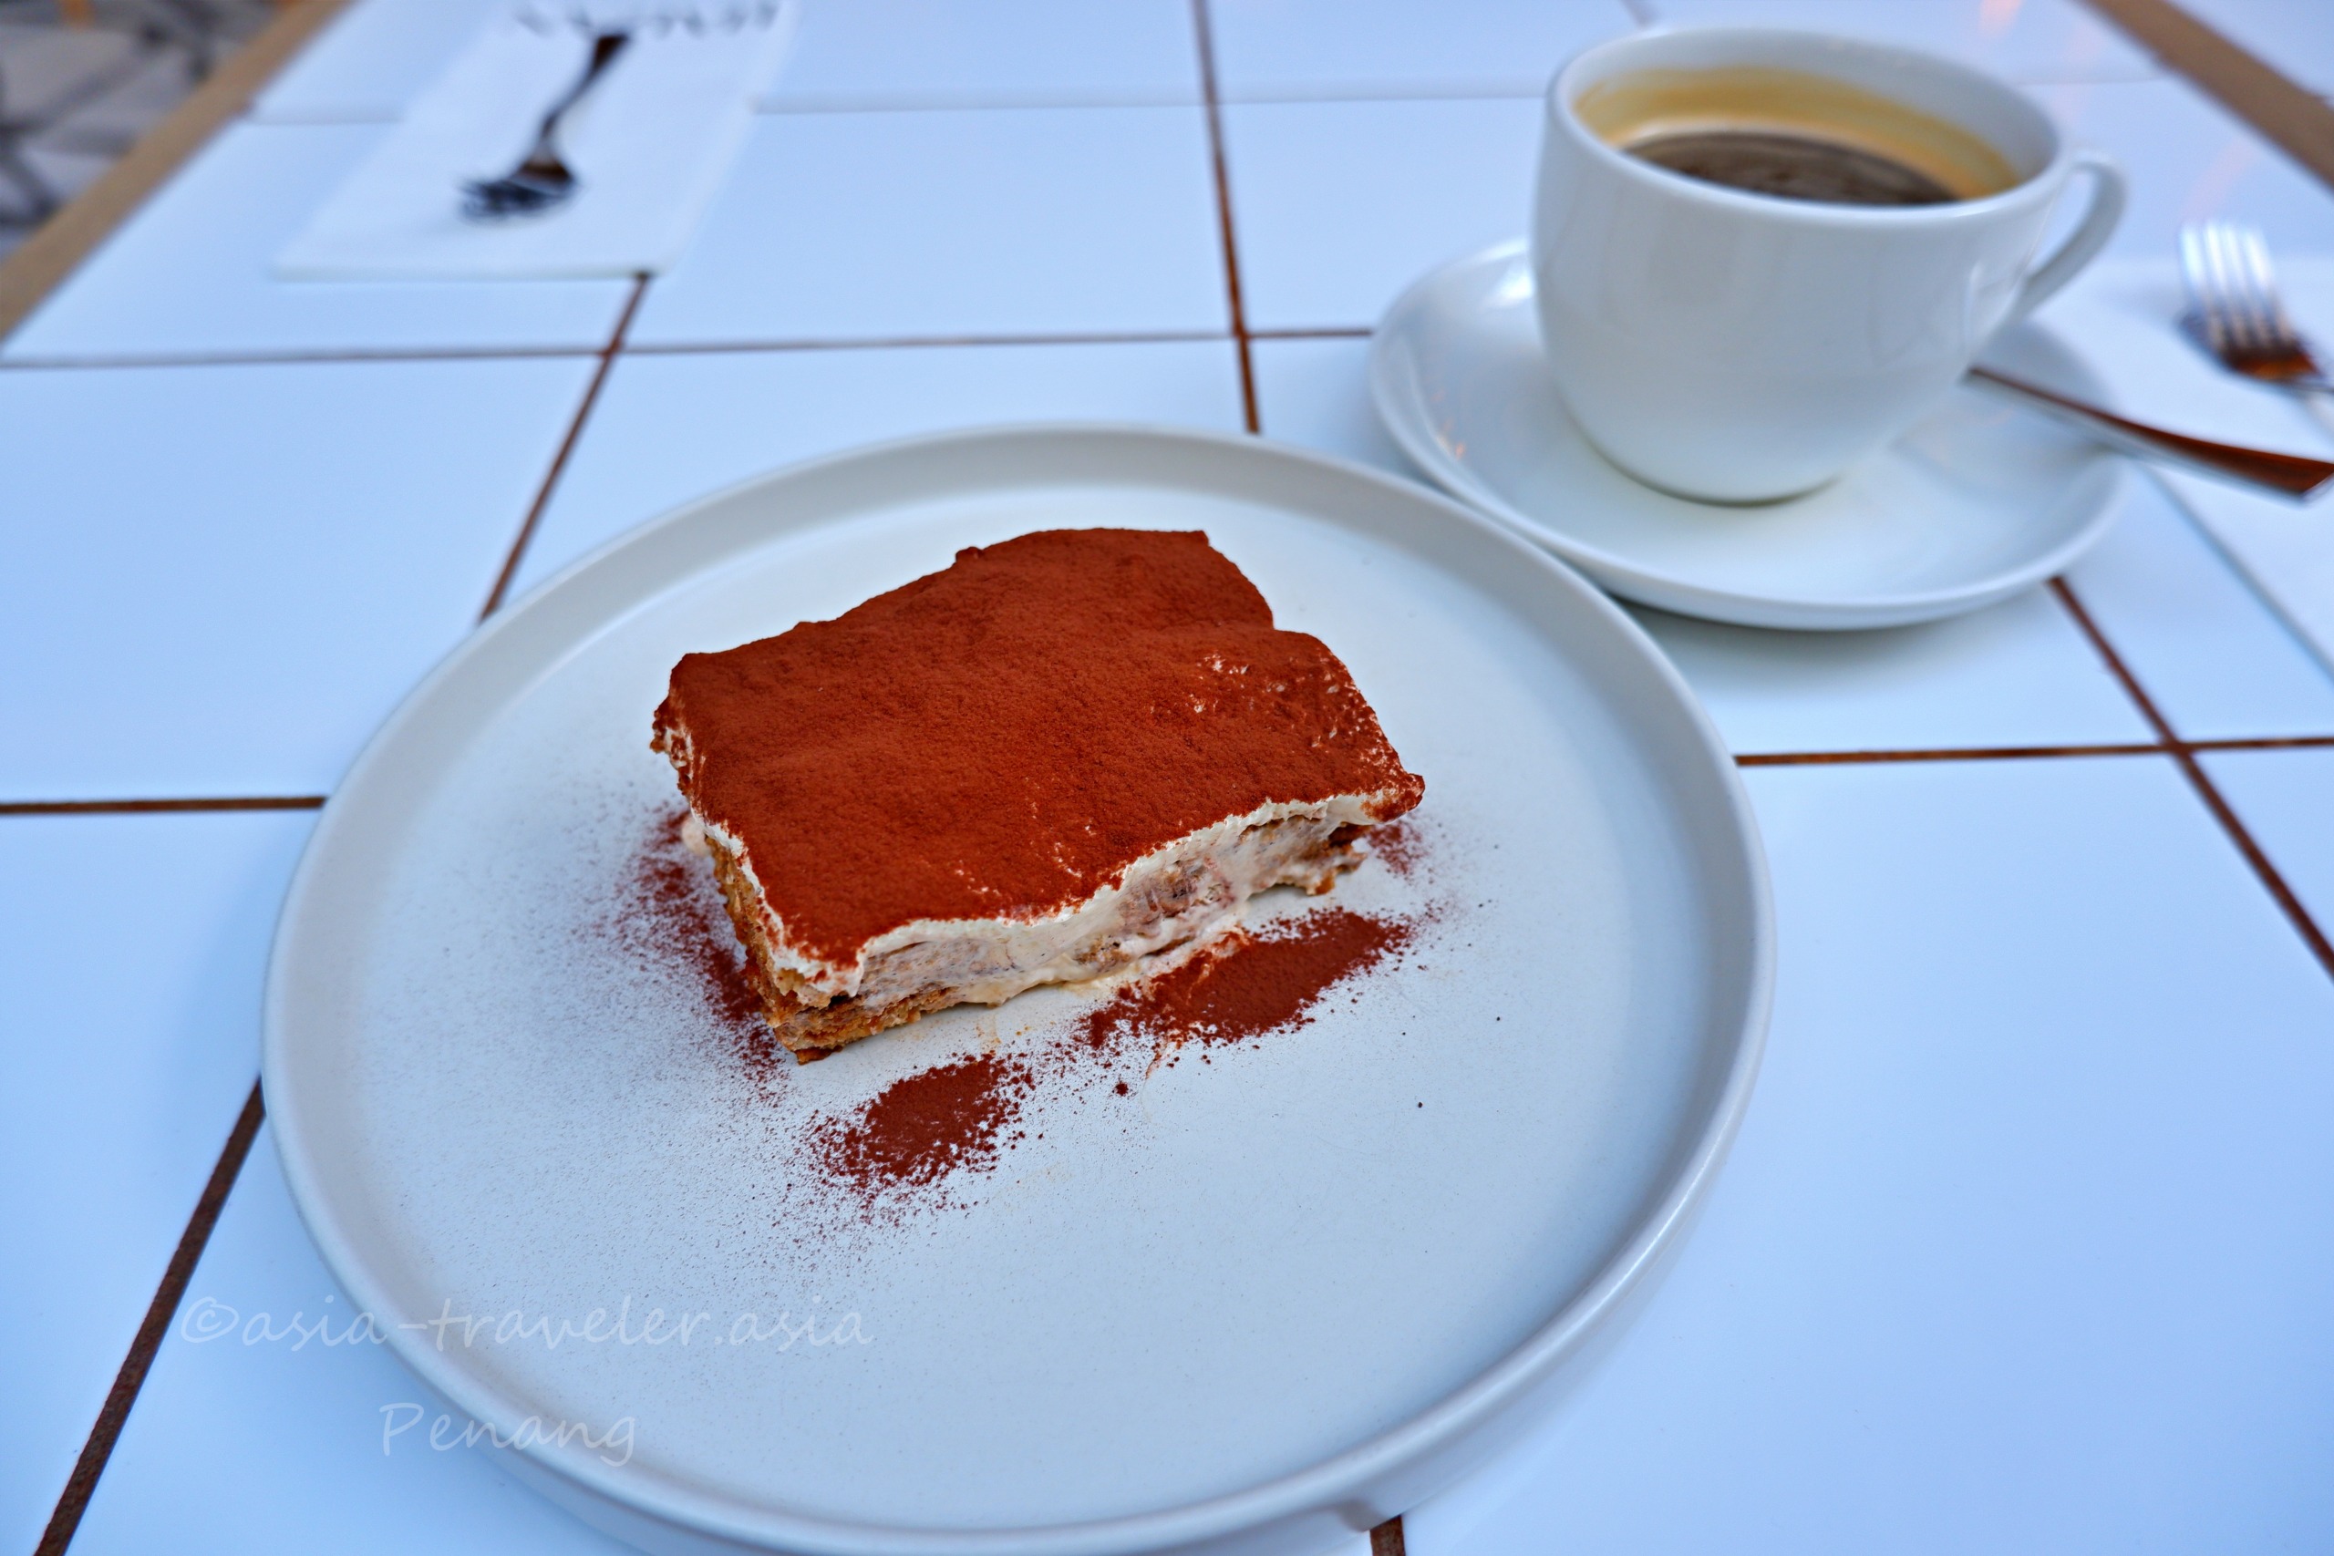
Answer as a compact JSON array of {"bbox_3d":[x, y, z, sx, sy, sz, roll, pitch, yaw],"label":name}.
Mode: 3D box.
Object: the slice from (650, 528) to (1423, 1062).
[{"bbox_3d":[-0.021,-0.001,0.231,0.091,0.024,0.069,-17,47,-16],"label":"slice"}]

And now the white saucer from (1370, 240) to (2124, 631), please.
[{"bbox_3d":[0.117,-0.074,0.316,0.148,0.021,0.148,0,45,0],"label":"white saucer"}]

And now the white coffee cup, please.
[{"bbox_3d":[0.126,-0.098,0.295,0.111,0.067,0.089,0,45,1],"label":"white coffee cup"}]

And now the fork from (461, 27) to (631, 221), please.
[{"bbox_3d":[-0.184,-0.207,0.457,0.021,0.015,0.143,-2,45,-1],"label":"fork"}]

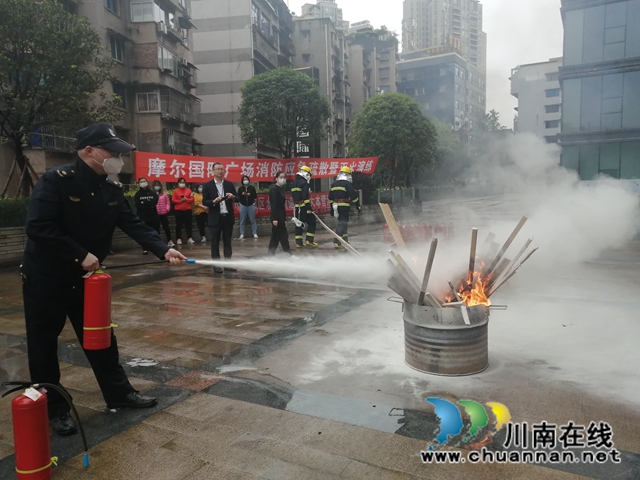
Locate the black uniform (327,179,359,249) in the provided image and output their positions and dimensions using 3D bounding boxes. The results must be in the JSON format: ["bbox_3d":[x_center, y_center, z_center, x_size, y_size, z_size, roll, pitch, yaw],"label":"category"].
[{"bbox_3d":[0.490,-0.609,10.250,0.620,1.390,0.440,2,7,30],"label":"black uniform"}]

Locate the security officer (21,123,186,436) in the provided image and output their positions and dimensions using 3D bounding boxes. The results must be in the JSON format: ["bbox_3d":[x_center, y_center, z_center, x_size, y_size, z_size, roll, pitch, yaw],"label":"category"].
[{"bbox_3d":[-1.228,0.186,2.782,0.760,1.710,0.620,1,7,27],"label":"security officer"}]

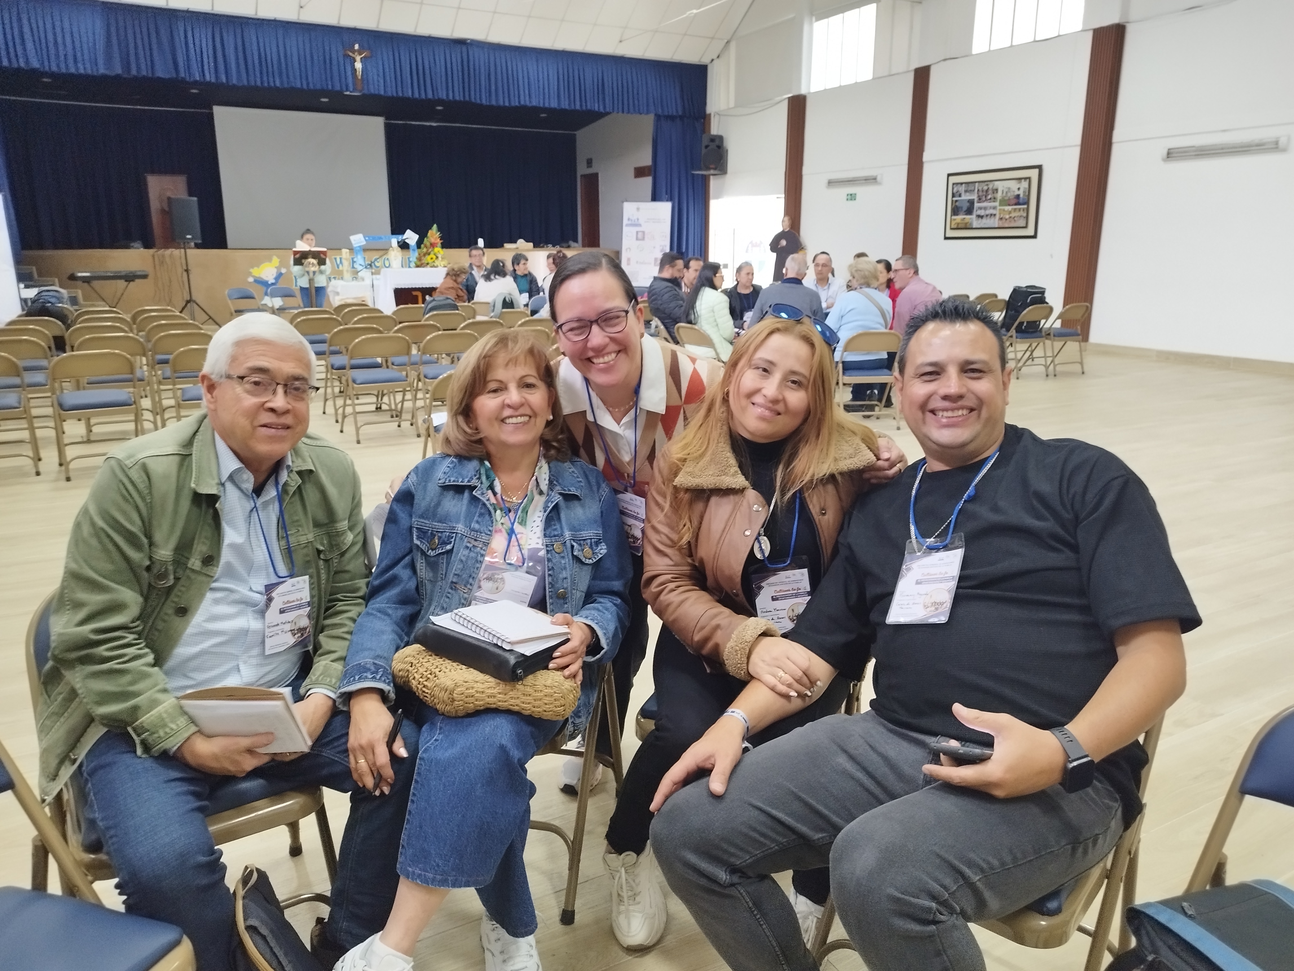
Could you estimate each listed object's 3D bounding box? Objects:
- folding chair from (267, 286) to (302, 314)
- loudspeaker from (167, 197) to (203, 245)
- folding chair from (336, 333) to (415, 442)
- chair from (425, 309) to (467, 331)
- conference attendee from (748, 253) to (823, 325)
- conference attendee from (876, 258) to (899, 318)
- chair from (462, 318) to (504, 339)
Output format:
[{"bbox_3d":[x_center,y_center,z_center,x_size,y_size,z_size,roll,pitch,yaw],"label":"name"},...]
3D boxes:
[{"bbox_3d":[-5.756,-2.813,14.449,0.480,0.760,0.465,13,20,41],"label":"folding chair"},{"bbox_3d":[-7.160,-4.109,13.906,0.420,0.700,0.390,-11,18,-35],"label":"loudspeaker"},{"bbox_3d":[-1.981,-0.744,6.569,0.460,0.757,0.490,-8,17,-28],"label":"folding chair"},{"bbox_3d":[-2.033,-1.328,8.771,0.460,0.757,0.490,-8,17,-28],"label":"chair"},{"bbox_3d":[1.128,-1.216,7.280,0.570,1.310,0.800,1,15,4],"label":"conference attendee"},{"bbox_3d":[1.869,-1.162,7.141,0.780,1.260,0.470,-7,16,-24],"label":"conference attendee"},{"bbox_3d":[-1.507,-1.111,7.968,0.465,0.760,0.480,-8,17,-28],"label":"chair"}]

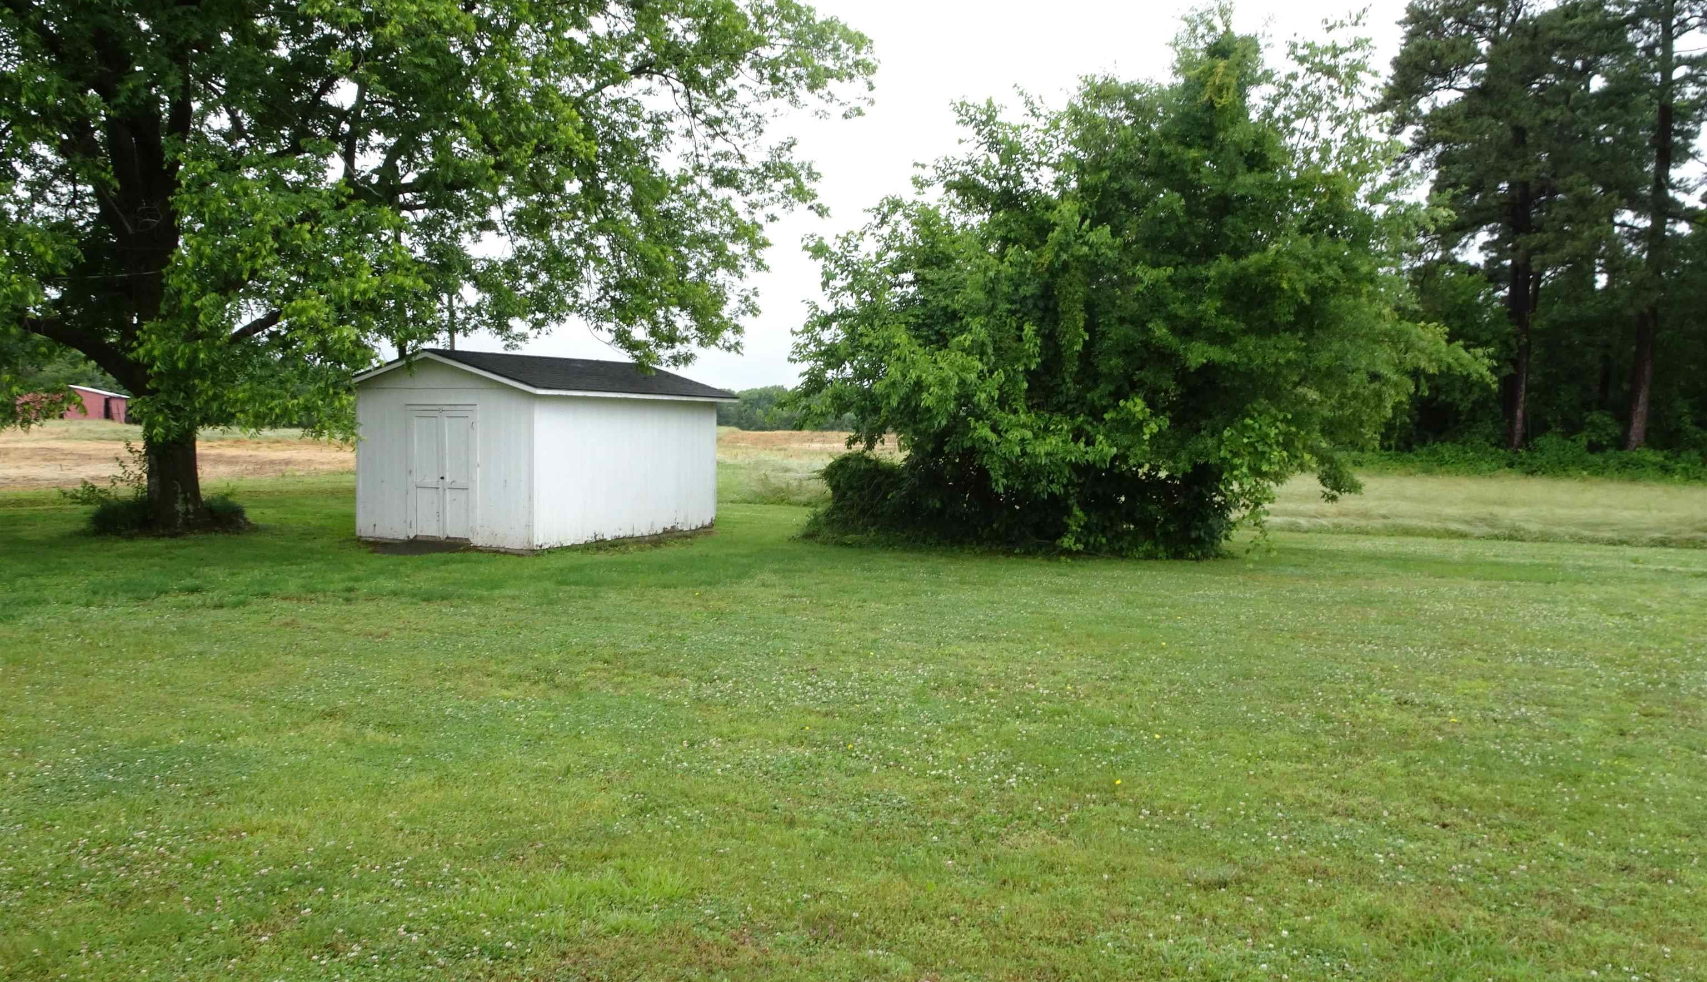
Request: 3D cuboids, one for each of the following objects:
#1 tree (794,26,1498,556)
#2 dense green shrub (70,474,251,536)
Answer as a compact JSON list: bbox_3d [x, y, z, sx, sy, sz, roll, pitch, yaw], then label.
[{"bbox_3d":[4.350,-3.294,18.355,10.200,8.200,7.500,0,3,0],"label":"tree"},{"bbox_3d":[-12.000,0.209,20.538,3.000,1.000,2.000,0,3,0],"label":"dense green shrub"}]

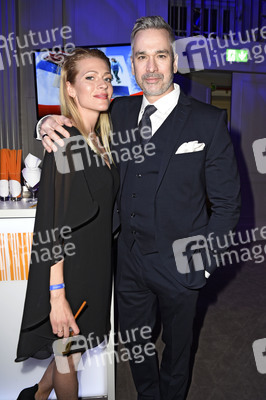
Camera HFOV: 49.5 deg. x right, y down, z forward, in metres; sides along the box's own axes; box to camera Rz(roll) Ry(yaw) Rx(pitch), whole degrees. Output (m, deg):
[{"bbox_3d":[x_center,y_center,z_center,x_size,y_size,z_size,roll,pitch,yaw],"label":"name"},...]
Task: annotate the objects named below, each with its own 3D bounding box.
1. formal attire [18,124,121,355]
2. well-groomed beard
[{"bbox_3d":[-0.265,0.194,1.182,0.360,0.960,0.400,3,6,33],"label":"formal attire"},{"bbox_3d":[0.083,-0.428,1.060,0.135,0.088,0.090,1,13,8],"label":"well-groomed beard"}]

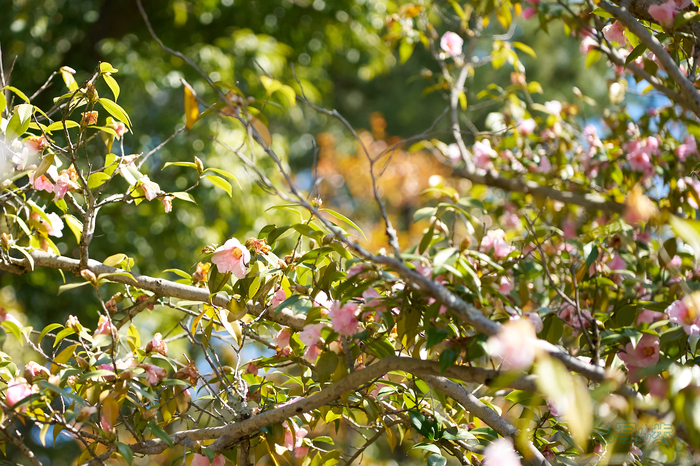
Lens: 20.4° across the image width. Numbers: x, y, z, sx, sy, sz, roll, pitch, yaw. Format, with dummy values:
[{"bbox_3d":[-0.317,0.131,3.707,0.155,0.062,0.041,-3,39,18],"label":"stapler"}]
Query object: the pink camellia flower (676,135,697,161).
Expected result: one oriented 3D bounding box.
[{"bbox_3d":[0.745,-0.189,4.300,0.046,0.056,0.044,-2,-7,18],"label":"pink camellia flower"}]

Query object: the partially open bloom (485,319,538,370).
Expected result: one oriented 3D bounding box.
[{"bbox_3d":[0.178,0.123,2.150,0.052,0.052,0.045,0,6,0],"label":"partially open bloom"}]

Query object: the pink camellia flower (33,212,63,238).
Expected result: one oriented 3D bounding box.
[{"bbox_3d":[-0.442,-0.011,2.850,0.048,0.042,0.042,5,-3,-37],"label":"pink camellia flower"}]

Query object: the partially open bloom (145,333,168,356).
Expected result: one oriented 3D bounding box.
[{"bbox_3d":[-0.314,0.181,3.150,0.038,0.039,0.036,-1,3,6],"label":"partially open bloom"}]

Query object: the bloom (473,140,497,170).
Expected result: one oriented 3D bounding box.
[{"bbox_3d":[0.291,-0.168,4.200,0.053,0.063,0.046,-2,-7,19],"label":"bloom"}]

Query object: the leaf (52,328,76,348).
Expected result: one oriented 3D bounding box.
[{"bbox_3d":[-0.432,0.160,2.950,0.048,0.020,0.014,-34,-36,0],"label":"leaf"}]

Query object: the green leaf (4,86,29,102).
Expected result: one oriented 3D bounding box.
[{"bbox_3d":[-0.541,-0.225,3.150,0.049,0.012,0.019,28,24,15],"label":"green leaf"}]

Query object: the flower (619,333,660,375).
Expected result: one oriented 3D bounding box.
[{"bbox_3d":[0.429,0.184,2.880,0.062,0.066,0.045,2,-7,-17],"label":"flower"}]

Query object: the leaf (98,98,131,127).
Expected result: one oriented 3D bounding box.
[{"bbox_3d":[-0.356,-0.180,2.950,0.024,0.072,0.017,-45,0,-35],"label":"leaf"}]

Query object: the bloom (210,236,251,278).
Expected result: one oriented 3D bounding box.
[{"bbox_3d":[-0.178,0.037,2.900,0.060,0.060,0.046,4,5,-27],"label":"bloom"}]

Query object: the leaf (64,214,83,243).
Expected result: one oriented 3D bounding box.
[{"bbox_3d":[-0.420,-0.007,2.950,0.024,0.054,0.015,-30,0,-36],"label":"leaf"}]

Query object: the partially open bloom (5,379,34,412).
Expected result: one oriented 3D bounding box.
[{"bbox_3d":[-0.502,0.245,2.950,0.046,0.050,0.043,1,-7,-6],"label":"partially open bloom"}]

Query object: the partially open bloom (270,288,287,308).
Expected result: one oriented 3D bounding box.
[{"bbox_3d":[-0.110,0.102,3.000,0.031,0.036,0.032,-1,-7,6],"label":"partially open bloom"}]

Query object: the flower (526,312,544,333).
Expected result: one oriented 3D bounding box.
[{"bbox_3d":[0.297,0.145,3.150,0.045,0.045,0.038,-3,-7,25],"label":"flower"}]

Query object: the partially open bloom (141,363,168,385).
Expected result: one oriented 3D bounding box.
[{"bbox_3d":[-0.292,0.210,2.900,0.042,0.034,0.036,5,15,-33],"label":"partially open bloom"}]

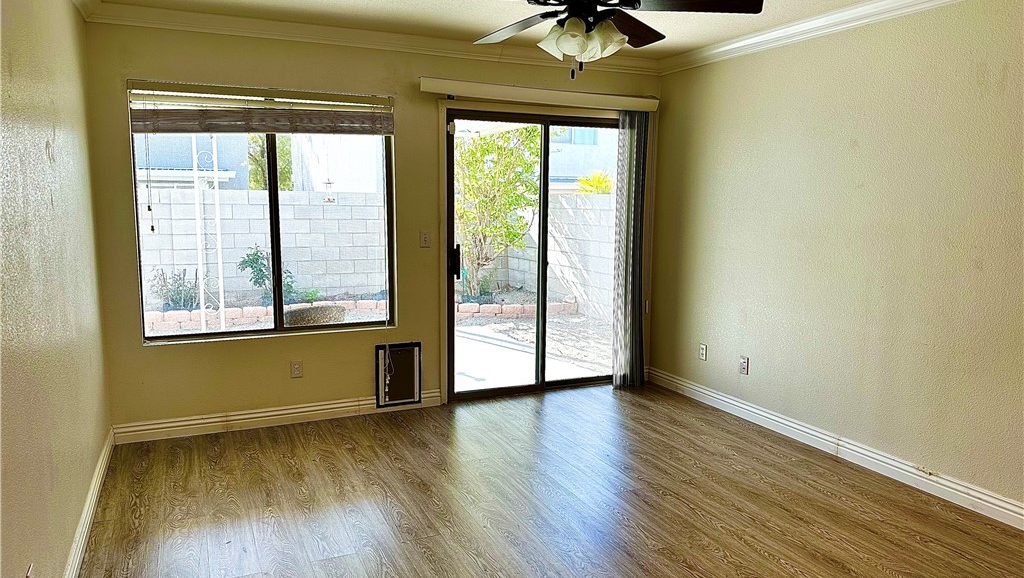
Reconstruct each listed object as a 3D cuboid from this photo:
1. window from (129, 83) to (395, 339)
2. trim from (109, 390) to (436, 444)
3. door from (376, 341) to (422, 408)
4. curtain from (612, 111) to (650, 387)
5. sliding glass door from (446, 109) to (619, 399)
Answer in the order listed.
[{"bbox_3d":[-1.472,-0.458,4.395,1.513,1.504,0.094,-3,8,-25],"label":"window"},{"bbox_3d":[-1.407,0.801,4.546,1.996,0.113,0.017,-3,8,-25],"label":"trim"},{"bbox_3d":[-0.760,0.584,4.810,0.314,0.425,0.051,-3,8,-25],"label":"door"},{"bbox_3d":[0.912,-0.285,5.355,0.221,2.081,0.108,-3,8,-25],"label":"curtain"},{"bbox_3d":[0.246,-0.244,5.237,1.539,2.029,0.101,-3,8,-25],"label":"sliding glass door"}]

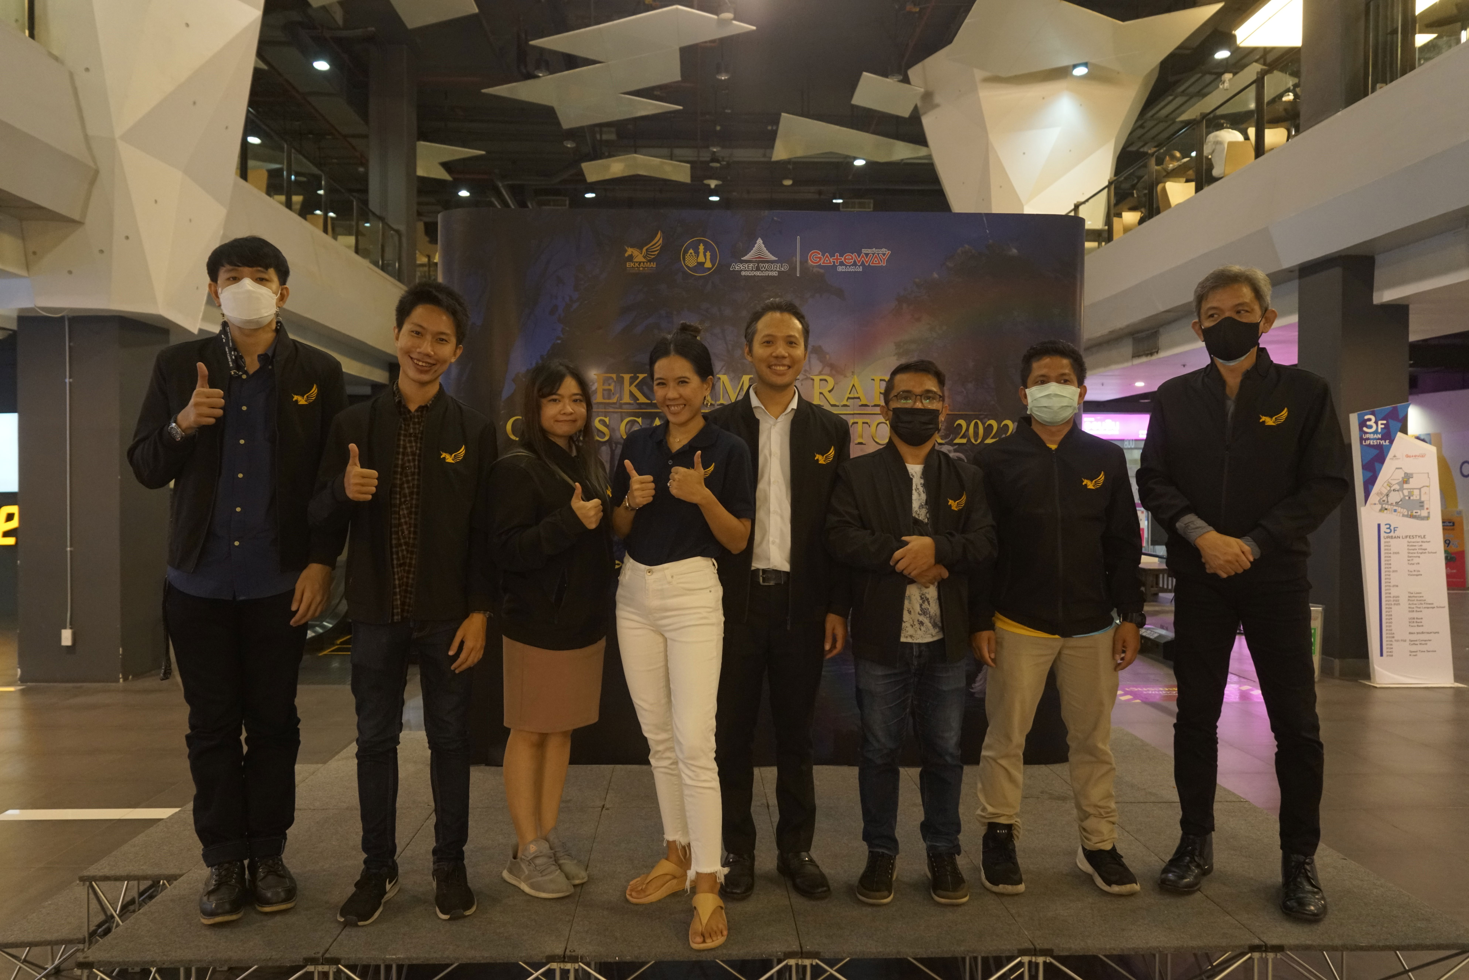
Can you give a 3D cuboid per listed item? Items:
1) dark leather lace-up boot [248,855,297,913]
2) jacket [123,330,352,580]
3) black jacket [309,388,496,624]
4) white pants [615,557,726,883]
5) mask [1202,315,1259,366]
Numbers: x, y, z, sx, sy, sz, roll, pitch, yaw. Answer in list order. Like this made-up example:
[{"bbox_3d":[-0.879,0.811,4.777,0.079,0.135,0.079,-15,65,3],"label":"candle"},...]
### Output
[{"bbox_3d":[-1.327,1.081,2.925,0.110,0.145,0.300,0,1,-32],"label":"dark leather lace-up boot"},{"bbox_3d":[-1.389,-0.113,2.879,0.575,0.700,0.360,0,1,-20],"label":"jacket"},{"bbox_3d":[-0.930,0.046,2.851,0.510,0.670,0.360,0,1,-14],"label":"black jacket"},{"bbox_3d":[-0.177,0.622,2.849,0.310,0.870,0.310,0,1,18],"label":"white pants"},{"bbox_3d":[1.402,-0.422,2.878,0.148,0.135,0.090,-6,1,28],"label":"mask"}]

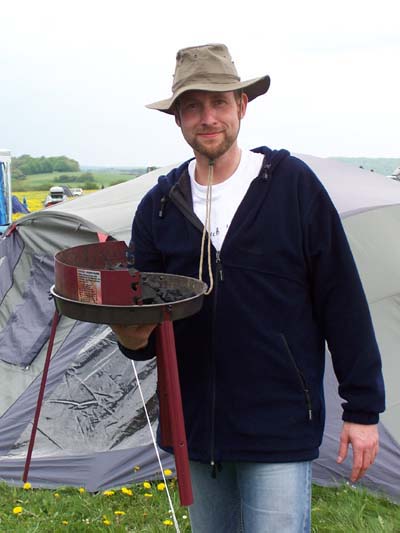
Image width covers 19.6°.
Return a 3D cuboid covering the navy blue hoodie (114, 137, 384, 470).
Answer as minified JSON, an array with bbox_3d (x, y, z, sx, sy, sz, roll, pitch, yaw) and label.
[{"bbox_3d":[0.112,0.095,2.820,0.620,0.770,0.420,2,5,20],"label":"navy blue hoodie"}]

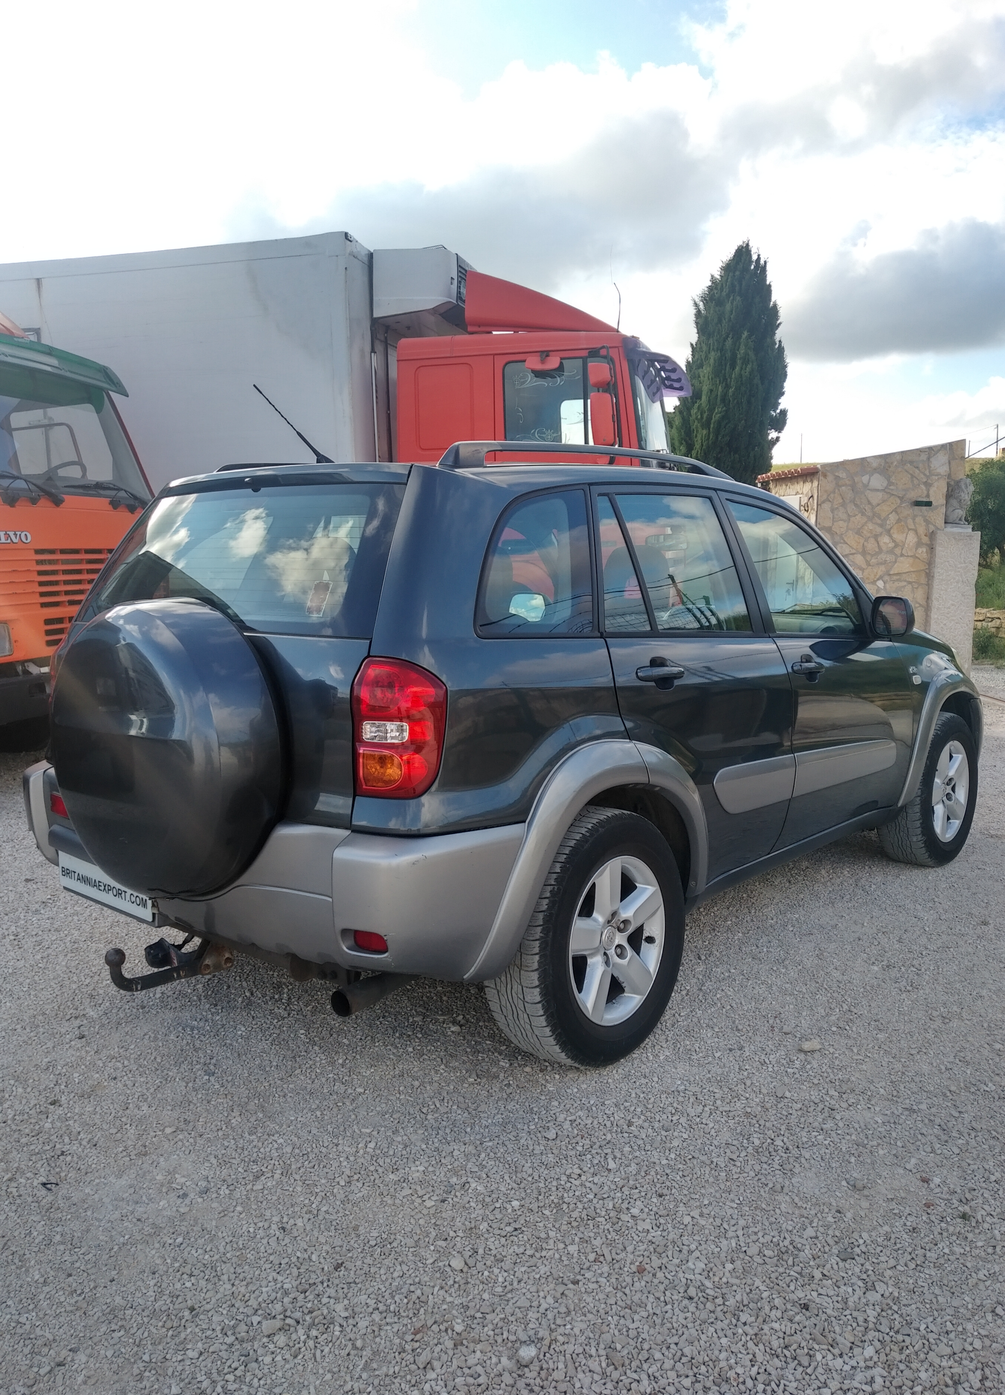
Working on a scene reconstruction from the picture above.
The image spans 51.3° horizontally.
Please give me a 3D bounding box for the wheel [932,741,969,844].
[{"bbox_3d":[1.908,0.410,4.655,0.170,0.445,0.445,5,9,42],"label":"wheel"}]

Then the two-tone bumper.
[{"bbox_3d":[-0.464,0.302,3.148,1.770,0.470,1.230,5,9,42],"label":"two-tone bumper"}]

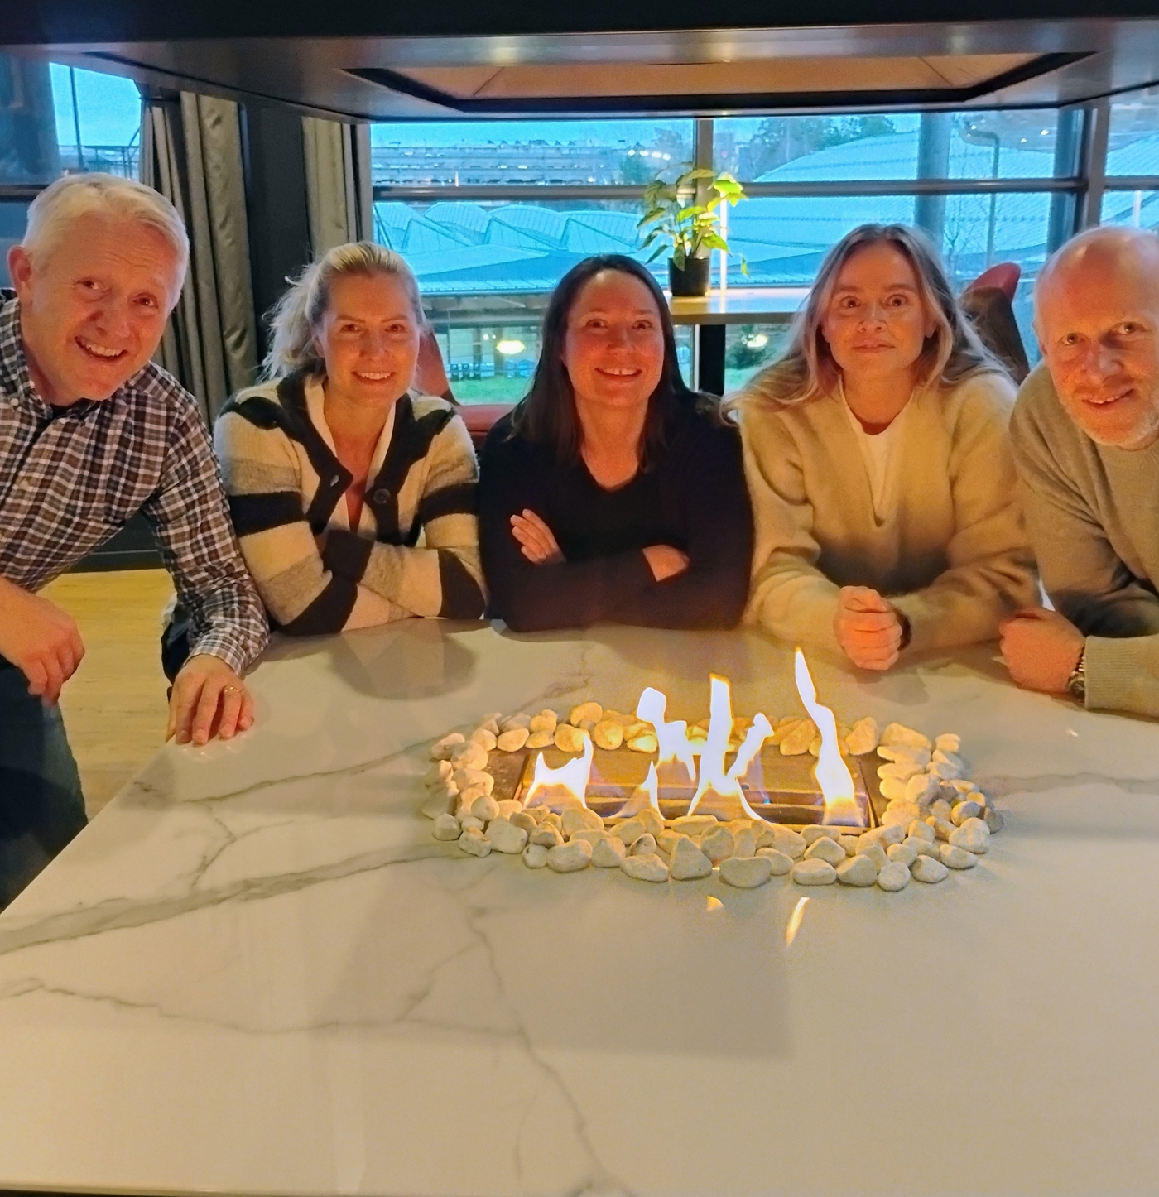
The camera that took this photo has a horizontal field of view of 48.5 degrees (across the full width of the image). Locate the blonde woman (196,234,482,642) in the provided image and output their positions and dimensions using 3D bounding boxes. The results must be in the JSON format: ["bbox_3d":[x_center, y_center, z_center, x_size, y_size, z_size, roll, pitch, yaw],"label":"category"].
[{"bbox_3d":[-0.347,-0.086,2.050,0.430,0.935,0.680,-3,17,-7],"label":"blonde woman"}]

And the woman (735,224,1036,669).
[{"bbox_3d":[0.444,-0.085,1.972,0.440,0.950,0.700,1,17,8],"label":"woman"}]

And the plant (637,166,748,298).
[{"bbox_3d":[0.282,-0.936,3.302,0.280,0.325,0.270,-1,17,0],"label":"plant"}]

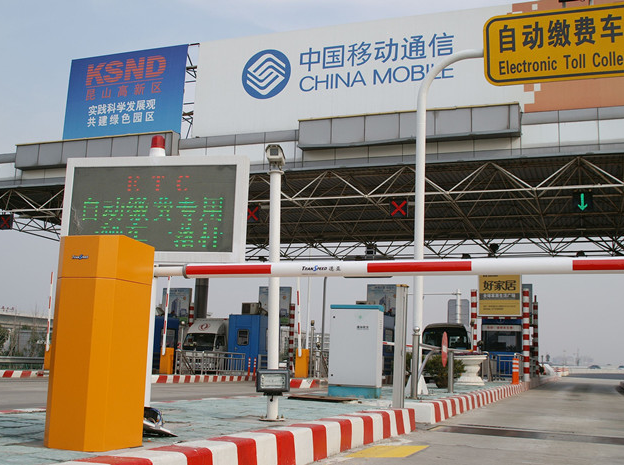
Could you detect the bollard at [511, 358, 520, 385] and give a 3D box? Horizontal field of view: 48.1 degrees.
[{"bbox_3d":[6.077,4.134,20.818,0.190,0.766,0.190,-1,-11,21],"label":"bollard"}]

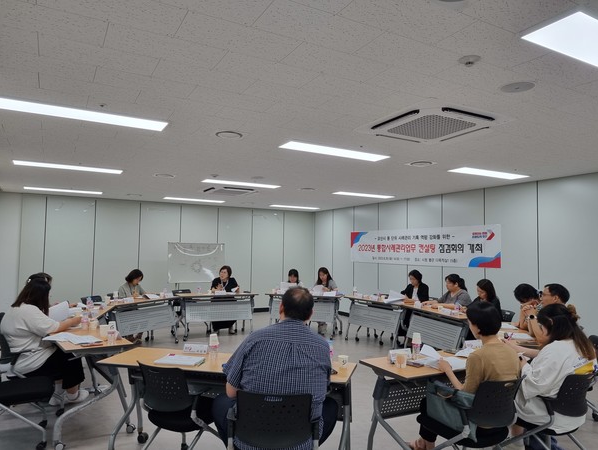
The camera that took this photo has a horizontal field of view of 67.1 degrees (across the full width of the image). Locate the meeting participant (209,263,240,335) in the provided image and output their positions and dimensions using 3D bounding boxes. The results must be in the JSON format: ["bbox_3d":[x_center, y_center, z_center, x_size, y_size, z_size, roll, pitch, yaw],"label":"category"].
[{"bbox_3d":[-1.389,1.371,8.400,0.540,1.240,0.660,2,-4,-13],"label":"meeting participant"}]

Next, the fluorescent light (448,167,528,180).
[{"bbox_3d":[2.556,-0.692,6.060,1.260,0.050,0.300,3,-4,-29],"label":"fluorescent light"}]

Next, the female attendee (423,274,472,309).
[{"bbox_3d":[2.201,1.317,6.462,0.680,1.208,0.500,2,-4,-20],"label":"female attendee"}]

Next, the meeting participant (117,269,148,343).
[{"bbox_3d":[-2.712,1.312,7.320,0.600,1.190,0.470,-2,-5,41],"label":"meeting participant"}]

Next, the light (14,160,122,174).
[{"bbox_3d":[-3.059,-0.772,6.040,1.280,0.060,0.270,3,-4,-29],"label":"light"}]

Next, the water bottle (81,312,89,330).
[{"bbox_3d":[-2.039,0.906,4.313,0.065,0.185,0.065,3,-4,-29],"label":"water bottle"}]

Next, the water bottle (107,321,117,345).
[{"bbox_3d":[-1.512,0.870,3.650,0.066,0.190,0.066,3,-4,-29],"label":"water bottle"}]

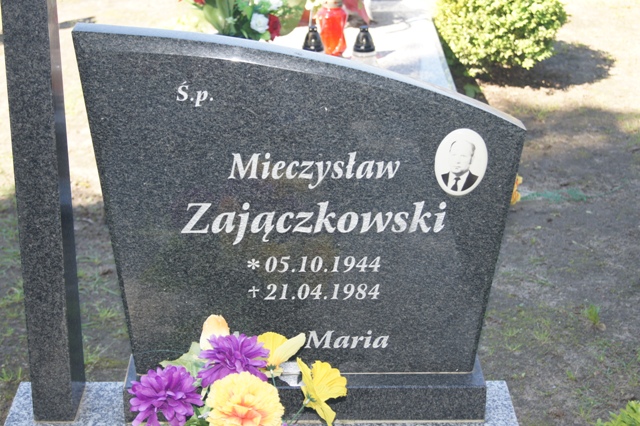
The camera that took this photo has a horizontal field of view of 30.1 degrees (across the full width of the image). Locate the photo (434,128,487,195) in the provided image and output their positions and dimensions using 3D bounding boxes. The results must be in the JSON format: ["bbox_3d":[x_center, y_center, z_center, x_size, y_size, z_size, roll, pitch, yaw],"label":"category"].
[{"bbox_3d":[0.245,-0.089,2.070,0.092,0.123,0.010,6,20,-3],"label":"photo"}]

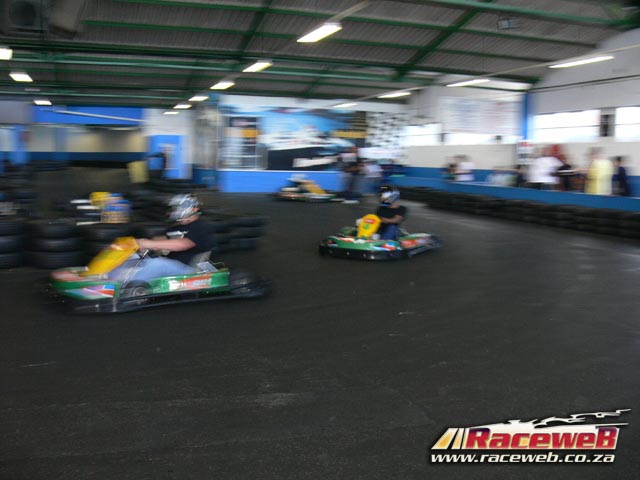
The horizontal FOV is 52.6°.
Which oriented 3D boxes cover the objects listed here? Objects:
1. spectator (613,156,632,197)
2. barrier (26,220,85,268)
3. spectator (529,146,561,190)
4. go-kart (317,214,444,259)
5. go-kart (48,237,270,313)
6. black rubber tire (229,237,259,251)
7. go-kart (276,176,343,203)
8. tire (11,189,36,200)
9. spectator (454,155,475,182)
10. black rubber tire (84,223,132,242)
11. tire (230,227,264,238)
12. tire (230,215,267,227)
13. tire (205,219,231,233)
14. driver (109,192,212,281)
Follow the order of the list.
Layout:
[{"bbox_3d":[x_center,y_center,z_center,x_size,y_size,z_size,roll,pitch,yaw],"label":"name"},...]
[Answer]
[{"bbox_3d":[6.762,-1.111,14.468,0.340,1.580,0.460,-5,9,-36],"label":"spectator"},{"bbox_3d":[-3.565,0.043,8.686,0.660,0.560,0.660,0,8,-8],"label":"barrier"},{"bbox_3d":[5.480,-1.466,15.644,0.420,1.660,0.550,-7,10,-40],"label":"spectator"},{"bbox_3d":[0.920,-0.122,9.518,1.320,0.580,1.930,4,8,26],"label":"go-kart"},{"bbox_3d":[-1.710,0.246,6.692,2.000,0.600,1.330,-3,8,-24],"label":"go-kart"},{"bbox_3d":[-1.224,0.040,10.346,0.600,0.175,0.600,0,8,-8],"label":"black rubber tire"},{"bbox_3d":[-0.447,-1.613,20.567,2.000,0.820,1.250,1,8,3],"label":"go-kart"},{"bbox_3d":[-6.650,-0.991,14.396,0.600,0.190,0.600,0,8,0],"label":"tire"},{"bbox_3d":[4.269,-1.768,19.126,0.360,1.600,0.480,-4,9,-30],"label":"spectator"},{"bbox_3d":[-2.884,-0.128,8.864,0.620,0.180,0.620,0,8,-8],"label":"black rubber tire"},{"bbox_3d":[-1.080,-0.136,9.869,0.590,0.185,0.590,0,8,0],"label":"tire"},{"bbox_3d":[-1.080,-0.320,9.844,0.590,0.185,0.590,0,8,0],"label":"tire"},{"bbox_3d":[-1.655,-0.247,9.956,0.600,0.175,0.600,0,8,-8],"label":"tire"},{"bbox_3d":[-1.721,0.035,6.675,1.100,1.000,0.550,-3,9,-29],"label":"driver"}]

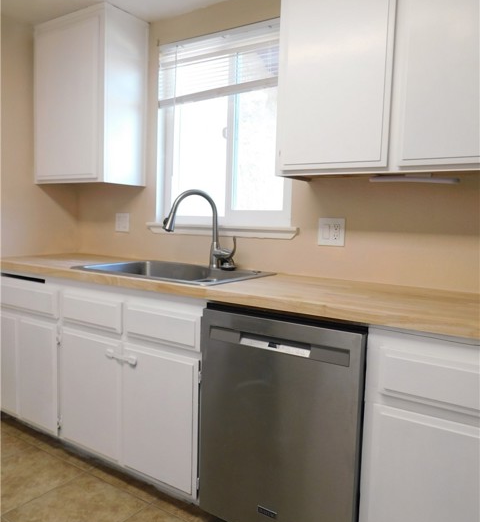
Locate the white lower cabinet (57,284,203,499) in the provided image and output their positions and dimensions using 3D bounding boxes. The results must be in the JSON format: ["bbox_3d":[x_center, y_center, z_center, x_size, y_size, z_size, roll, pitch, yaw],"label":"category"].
[{"bbox_3d":[-0.344,0.505,2.255,0.905,0.830,0.615,5,6,34],"label":"white lower cabinet"}]

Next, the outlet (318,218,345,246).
[{"bbox_3d":[0.405,-0.129,2.067,0.120,0.121,0.010,5,6,34],"label":"outlet"}]

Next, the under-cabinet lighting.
[{"bbox_3d":[0.642,-0.300,1.711,0.325,0.030,0.050,5,6,34],"label":"under-cabinet lighting"}]

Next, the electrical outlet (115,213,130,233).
[{"bbox_3d":[-0.724,-0.234,2.829,0.118,0.116,0.010,5,6,34],"label":"electrical outlet"}]

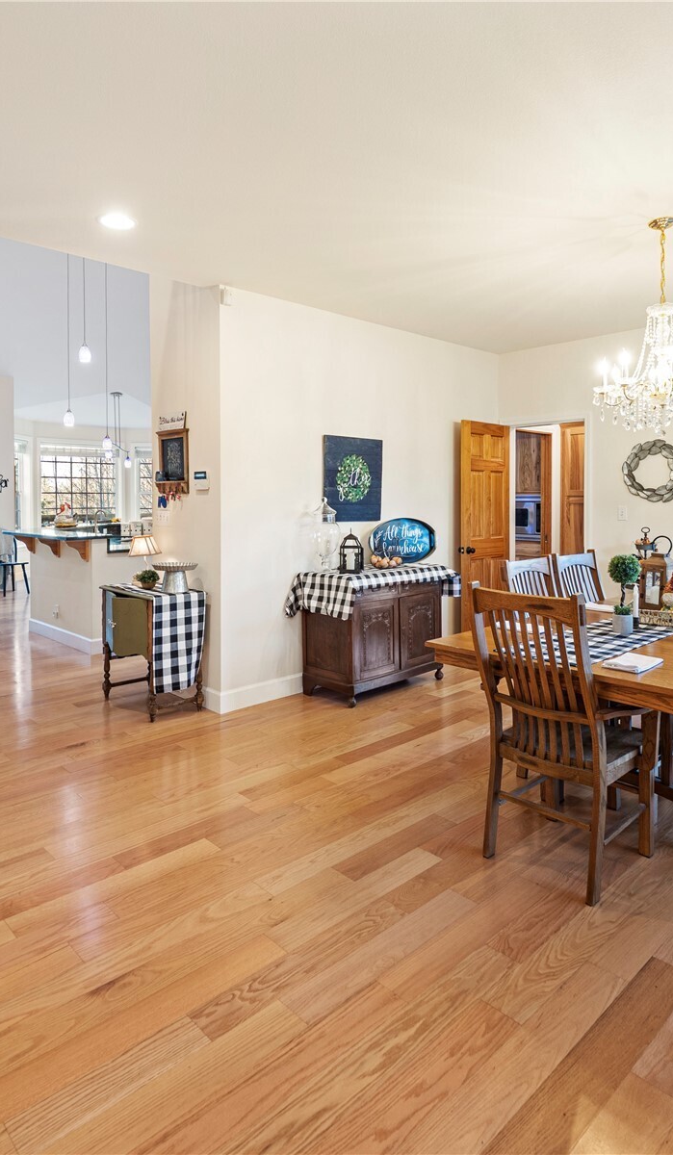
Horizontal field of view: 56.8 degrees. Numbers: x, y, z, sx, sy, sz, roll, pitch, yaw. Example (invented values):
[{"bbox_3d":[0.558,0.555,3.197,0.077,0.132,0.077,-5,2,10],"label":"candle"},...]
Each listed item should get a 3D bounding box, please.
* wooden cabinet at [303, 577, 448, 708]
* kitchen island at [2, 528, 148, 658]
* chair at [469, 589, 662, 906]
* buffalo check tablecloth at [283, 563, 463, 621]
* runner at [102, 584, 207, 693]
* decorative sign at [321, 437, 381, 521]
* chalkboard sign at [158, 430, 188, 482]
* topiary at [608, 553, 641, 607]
[{"bbox_3d":[0.313,0.394,4.657,1.002,0.857,0.469,-6,8,-44],"label":"wooden cabinet"},{"bbox_3d":[-2.479,0.066,6.089,1.071,1.071,1.530,-4,5,-43],"label":"kitchen island"},{"bbox_3d":[0.888,0.561,2.428,0.561,1.087,0.499,-6,8,-44],"label":"chair"},{"bbox_3d":[0.311,0.085,4.539,1.224,0.280,0.490,-4,5,-42],"label":"buffalo check tablecloth"},{"bbox_3d":[-1.277,0.384,4.258,0.370,0.622,0.674,-6,8,-44],"label":"runner"},{"bbox_3d":[0.150,-0.764,4.842,0.643,0.658,0.041,-4,5,-42],"label":"decorative sign"},{"bbox_3d":[-1.178,-0.777,4.447,0.400,0.387,0.065,6,8,43],"label":"chalkboard sign"},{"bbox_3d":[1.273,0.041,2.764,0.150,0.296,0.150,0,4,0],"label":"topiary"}]

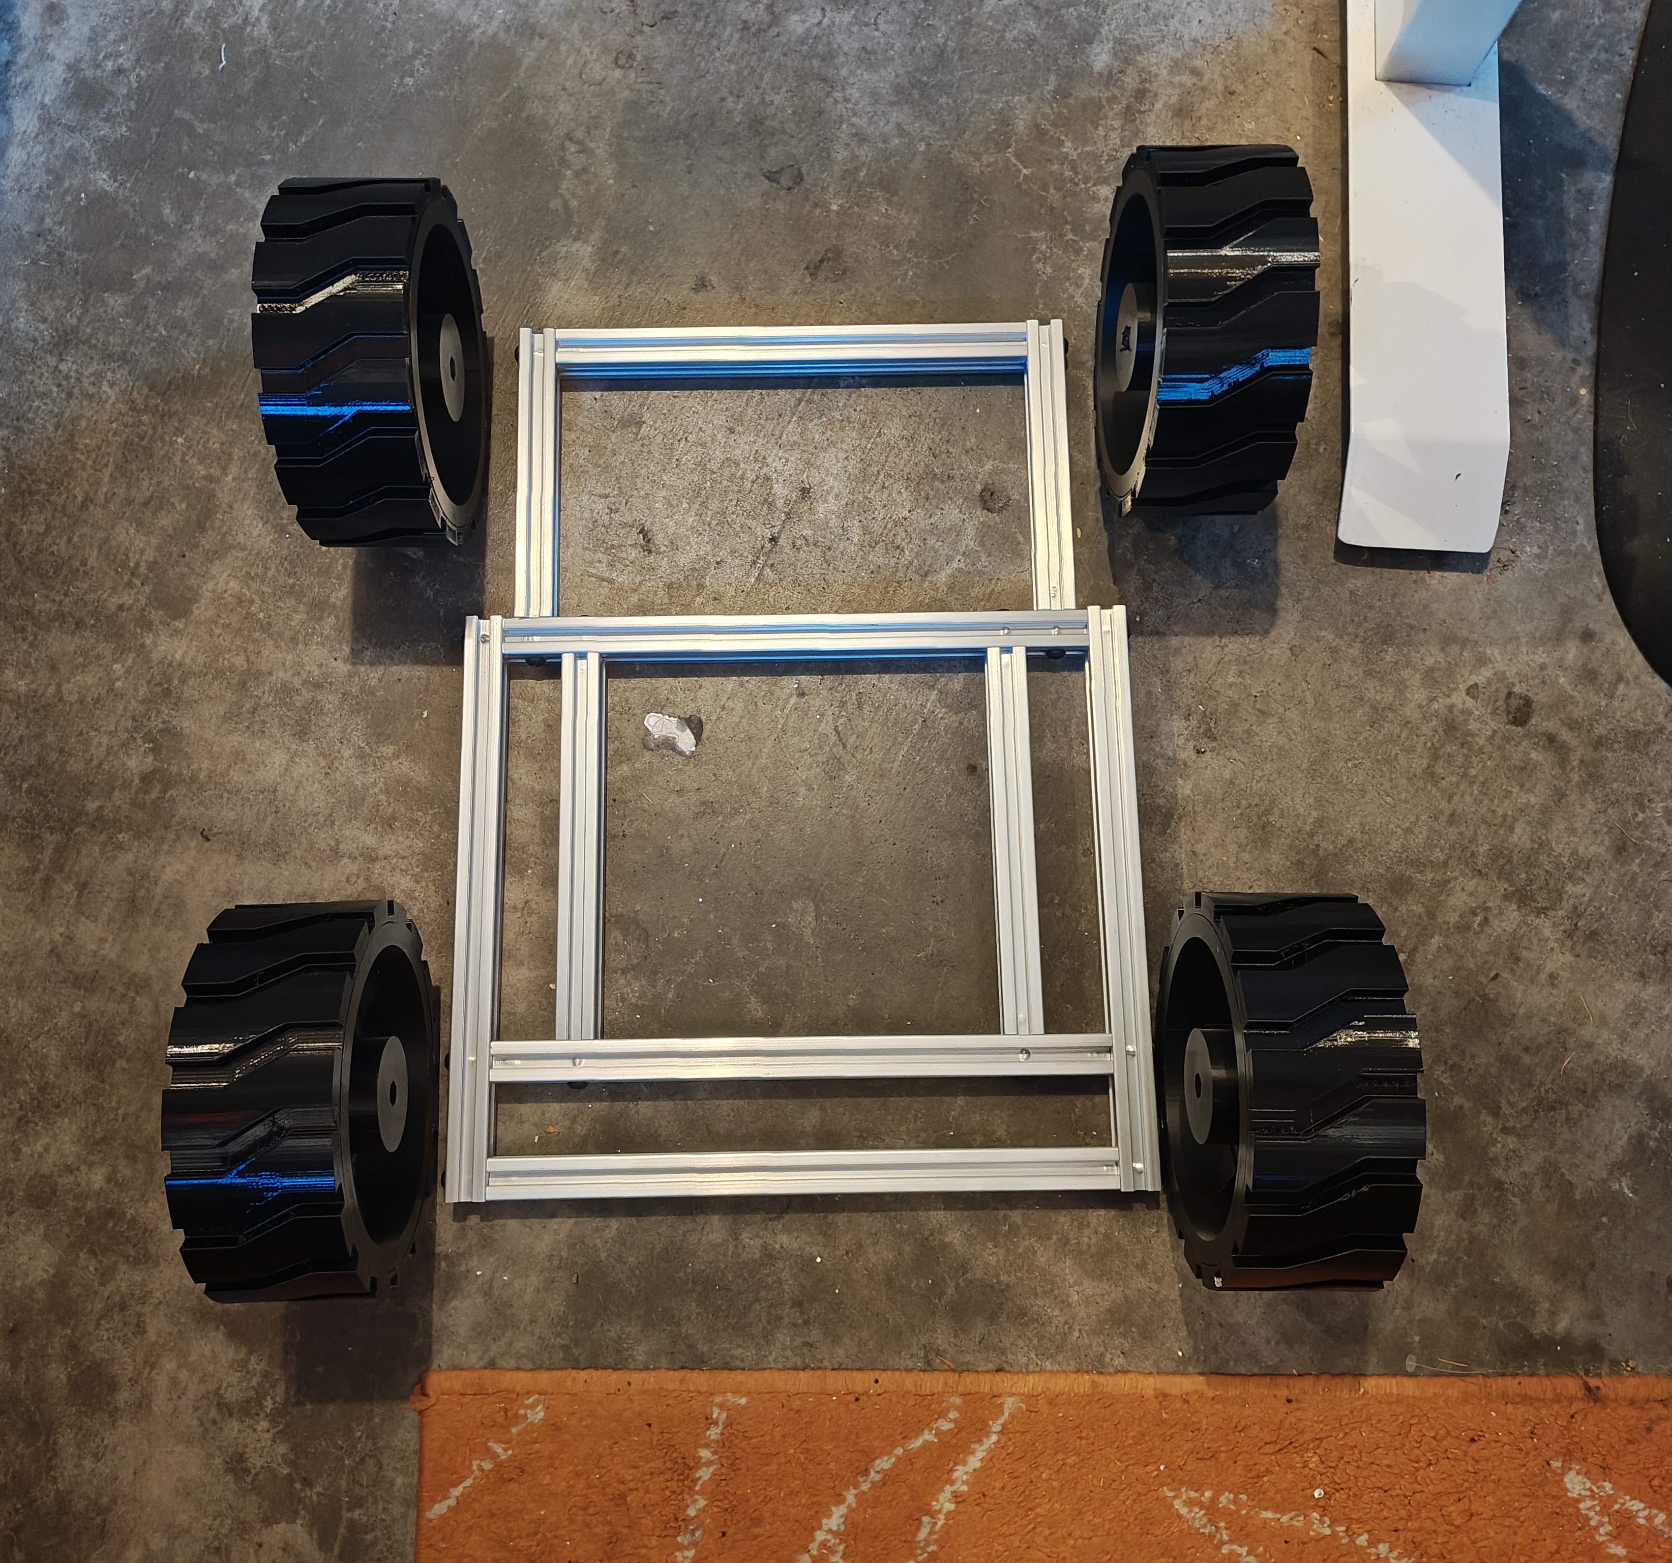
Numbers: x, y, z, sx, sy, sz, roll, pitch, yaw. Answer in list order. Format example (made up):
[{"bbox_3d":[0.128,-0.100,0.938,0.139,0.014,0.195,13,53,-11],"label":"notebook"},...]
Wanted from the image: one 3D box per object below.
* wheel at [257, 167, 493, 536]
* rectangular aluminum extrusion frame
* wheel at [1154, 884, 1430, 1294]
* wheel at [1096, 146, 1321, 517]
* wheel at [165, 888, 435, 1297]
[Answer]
[{"bbox_3d":[-0.225,-0.206,0.753,0.068,0.176,0.176,-1,78,0],"label":"wheel"},{"bbox_3d":[-0.019,-0.022,0.796,0.354,0.021,0.466,-1,78,0],"label":"rectangular aluminum extrusion frame"},{"bbox_3d":[0.200,0.139,0.684,0.068,0.176,0.176,0,78,0],"label":"wheel"},{"bbox_3d":[0.182,-0.224,0.758,0.068,0.176,0.176,0,78,0],"label":"wheel"},{"bbox_3d":[-0.233,0.143,0.682,0.068,0.176,0.176,-3,78,-1],"label":"wheel"}]

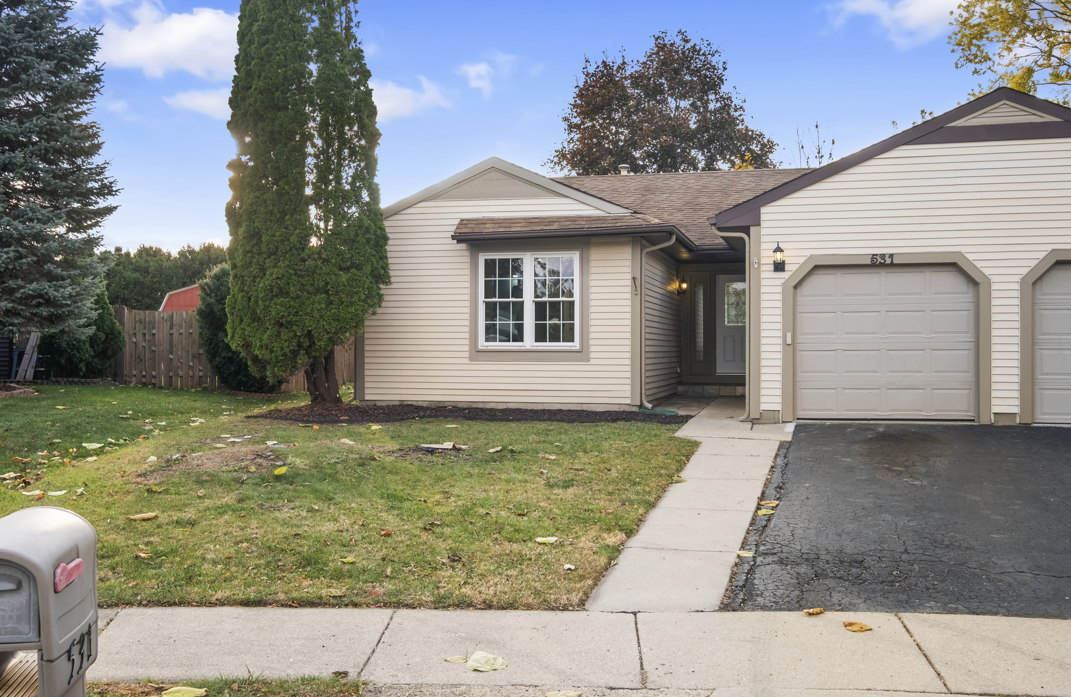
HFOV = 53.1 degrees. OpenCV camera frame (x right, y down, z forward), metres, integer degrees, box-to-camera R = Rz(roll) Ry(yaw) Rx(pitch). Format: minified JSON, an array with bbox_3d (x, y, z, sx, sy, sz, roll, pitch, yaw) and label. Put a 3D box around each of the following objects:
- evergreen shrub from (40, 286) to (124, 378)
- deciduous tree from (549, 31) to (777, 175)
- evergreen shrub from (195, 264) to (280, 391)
[{"bbox_3d":[-10.600,-0.460,25.000,2.000,2.400,1.900,0,0,0],"label":"evergreen shrub"},{"bbox_3d":[5.000,-5.800,42.000,9.300,13.400,9.200,0,0,0],"label":"deciduous tree"},{"bbox_3d":[-5.950,-0.480,22.200,2.100,2.750,2.000,0,0,0],"label":"evergreen shrub"}]

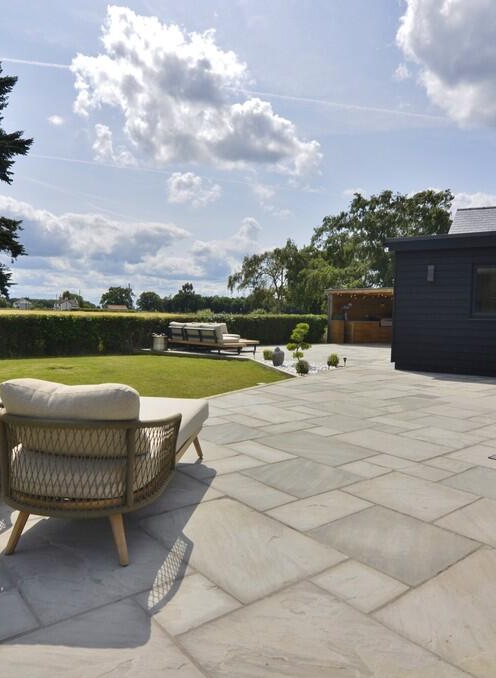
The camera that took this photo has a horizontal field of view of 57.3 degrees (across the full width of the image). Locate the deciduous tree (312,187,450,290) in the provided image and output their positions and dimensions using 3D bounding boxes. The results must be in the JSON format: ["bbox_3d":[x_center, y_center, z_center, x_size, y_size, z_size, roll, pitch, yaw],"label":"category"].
[{"bbox_3d":[11.200,-6.200,38.000,10.800,10.600,10.000,1,4,16],"label":"deciduous tree"}]

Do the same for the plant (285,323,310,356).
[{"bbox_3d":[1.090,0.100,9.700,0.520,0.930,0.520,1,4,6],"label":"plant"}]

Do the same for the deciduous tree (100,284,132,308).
[{"bbox_3d":[-64.200,-20.300,220.000,16.000,12.000,15.000,-1,4,-16],"label":"deciduous tree"}]

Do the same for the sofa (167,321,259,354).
[{"bbox_3d":[-1.000,0.040,13.400,1.400,0.840,2.650,-3,5,-44],"label":"sofa"}]

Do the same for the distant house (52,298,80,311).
[{"bbox_3d":[-100.000,-19.300,250.000,14.000,6.700,9.000,-1,4,-14],"label":"distant house"}]

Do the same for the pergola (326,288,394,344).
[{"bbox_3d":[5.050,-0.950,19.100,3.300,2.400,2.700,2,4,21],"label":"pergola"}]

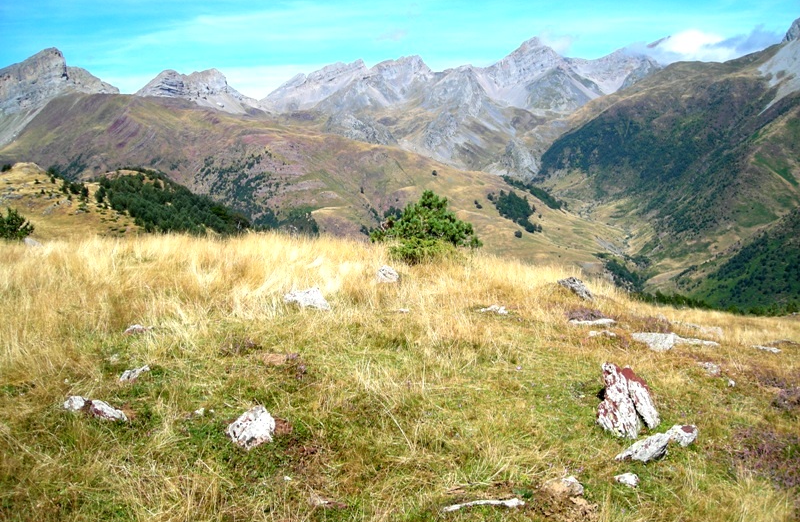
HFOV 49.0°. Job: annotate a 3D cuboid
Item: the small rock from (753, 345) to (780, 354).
[{"bbox_3d":[4.255,1.027,10.200,0.290,0.050,0.200,2,5,20],"label":"small rock"}]

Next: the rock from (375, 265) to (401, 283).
[{"bbox_3d":[-0.149,0.175,11.400,0.310,0.240,0.250,0,6,0],"label":"rock"}]

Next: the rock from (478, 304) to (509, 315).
[{"bbox_3d":[1.022,0.530,9.600,0.320,0.120,0.240,0,6,0],"label":"rock"}]

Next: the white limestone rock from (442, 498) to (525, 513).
[{"bbox_3d":[0.392,1.147,4.120,0.380,0.070,0.130,0,6,0],"label":"white limestone rock"}]

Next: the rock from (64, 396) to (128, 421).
[{"bbox_3d":[-2.001,0.972,5.800,0.333,0.112,0.220,1,5,8],"label":"rock"}]

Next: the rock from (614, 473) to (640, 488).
[{"bbox_3d":[1.346,1.299,5.200,0.140,0.050,0.110,1,5,10],"label":"rock"}]

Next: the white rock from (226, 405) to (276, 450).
[{"bbox_3d":[-0.938,1.049,5.550,0.302,0.213,0.240,-1,5,-10],"label":"white rock"}]

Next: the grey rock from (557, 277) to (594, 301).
[{"bbox_3d":[2.218,0.360,11.100,0.470,0.280,0.330,0,6,0],"label":"grey rock"}]

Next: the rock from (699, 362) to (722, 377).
[{"bbox_3d":[2.996,1.049,8.500,0.196,0.114,0.170,2,5,20],"label":"rock"}]

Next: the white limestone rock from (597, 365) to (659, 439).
[{"bbox_3d":[1.392,0.856,5.350,0.380,0.440,0.270,0,6,0],"label":"white limestone rock"}]

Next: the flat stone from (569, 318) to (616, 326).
[{"bbox_3d":[2.071,0.648,9.400,0.490,0.090,0.250,0,6,0],"label":"flat stone"}]

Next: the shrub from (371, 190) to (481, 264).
[{"bbox_3d":[0.392,-0.530,13.500,1.650,1.180,1.500,0,6,0],"label":"shrub"}]

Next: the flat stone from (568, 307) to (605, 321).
[{"bbox_3d":[2.459,0.705,11.600,0.504,0.133,0.320,1,5,10],"label":"flat stone"}]

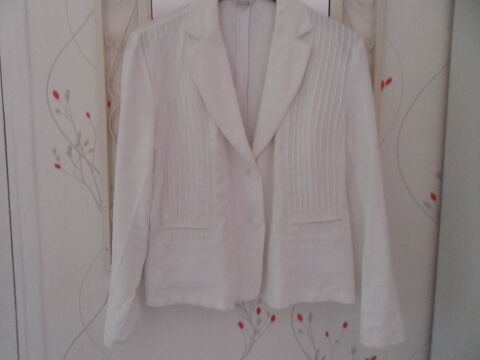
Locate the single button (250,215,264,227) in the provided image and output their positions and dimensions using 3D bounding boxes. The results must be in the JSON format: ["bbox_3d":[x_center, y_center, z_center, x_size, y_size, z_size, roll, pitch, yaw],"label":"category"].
[{"bbox_3d":[0.034,0.080,0.710,0.022,0.021,0.005,0,6,0],"label":"single button"}]

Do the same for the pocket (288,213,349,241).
[{"bbox_3d":[0.155,0.093,0.715,0.112,0.050,0.012,0,6,-5],"label":"pocket"}]

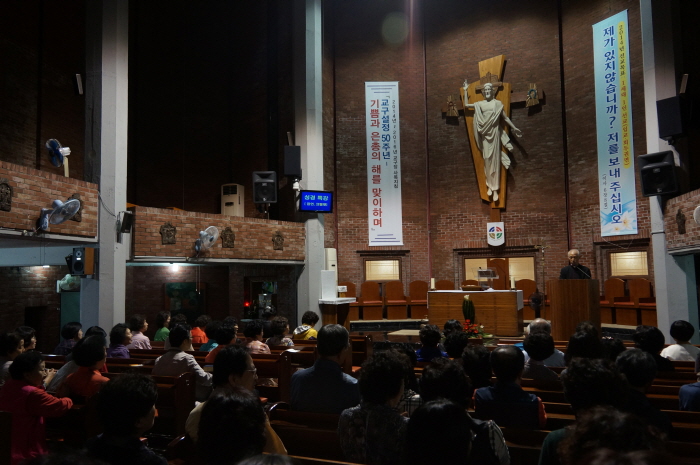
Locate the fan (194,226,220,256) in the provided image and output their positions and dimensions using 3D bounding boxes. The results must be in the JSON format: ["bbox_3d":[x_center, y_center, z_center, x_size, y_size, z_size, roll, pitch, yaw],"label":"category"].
[{"bbox_3d":[-2.555,0.152,9.750,0.370,0.480,0.410,5,-1,24],"label":"fan"}]

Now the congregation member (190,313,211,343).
[{"bbox_3d":[-2.193,1.877,8.364,0.460,1.220,0.620,-3,-5,26],"label":"congregation member"}]

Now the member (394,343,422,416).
[{"bbox_3d":[0.400,1.353,3.620,0.460,1.220,0.650,-2,-4,20],"label":"member"}]

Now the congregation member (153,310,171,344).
[{"bbox_3d":[-2.907,1.879,8.663,0.460,1.250,0.620,-3,-5,26],"label":"congregation member"}]

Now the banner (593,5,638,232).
[{"bbox_3d":[6.186,-2.525,12.742,0.030,5.180,0.890,2,-5,-32],"label":"banner"}]

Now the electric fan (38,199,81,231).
[{"bbox_3d":[-3.970,-0.239,7.430,0.550,0.430,0.470,-2,-4,14],"label":"electric fan"}]

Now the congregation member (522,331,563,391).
[{"bbox_3d":[1.450,1.340,4.152,0.480,1.200,0.750,-2,-4,11],"label":"congregation member"}]

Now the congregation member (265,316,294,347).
[{"bbox_3d":[-0.714,1.598,6.532,0.450,1.200,0.720,-3,-5,28],"label":"congregation member"}]

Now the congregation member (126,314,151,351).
[{"bbox_3d":[-2.323,1.550,6.335,0.460,1.200,0.750,-3,-5,27],"label":"congregation member"}]

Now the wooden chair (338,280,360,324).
[{"bbox_3d":[-0.013,1.790,14.150,0.580,1.000,0.580,0,-4,-9],"label":"wooden chair"}]

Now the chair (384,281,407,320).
[{"bbox_3d":[1.185,1.708,13.900,0.560,0.930,0.560,-1,-4,-2],"label":"chair"}]

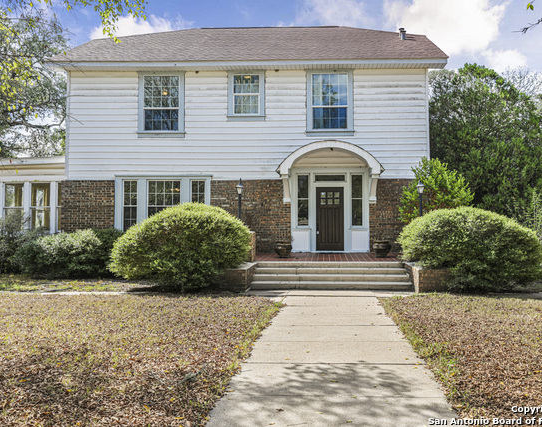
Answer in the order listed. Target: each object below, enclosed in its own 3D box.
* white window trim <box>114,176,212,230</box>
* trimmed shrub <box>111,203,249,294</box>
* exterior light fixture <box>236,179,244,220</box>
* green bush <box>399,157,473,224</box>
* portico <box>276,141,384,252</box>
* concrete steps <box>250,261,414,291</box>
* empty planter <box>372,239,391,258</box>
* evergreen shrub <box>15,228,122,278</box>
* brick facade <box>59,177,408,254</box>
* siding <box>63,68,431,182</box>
[{"bbox_3d":[-3.480,-0.310,13.700,3.120,1.850,0.200,0,0,3],"label":"white window trim"},{"bbox_3d":[-2.190,0.750,10.200,3.180,2.000,2.600,0,0,2],"label":"trimmed shrub"},{"bbox_3d":[-0.800,0.330,11.100,0.220,2.500,0.220,0,0,2],"label":"exterior light fixture"},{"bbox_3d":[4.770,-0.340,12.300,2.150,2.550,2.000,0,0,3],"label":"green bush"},{"bbox_3d":[1.830,-0.470,13.350,3.300,3.480,0.950,0,0,2],"label":"portico"},{"bbox_3d":[1.390,1.410,9.850,3.600,0.500,1.200,0,0,4],"label":"concrete steps"},{"bbox_3d":[3.100,1.000,11.900,0.520,0.480,0.520,0,0,3],"label":"empty planter"},{"bbox_3d":[-5.800,1.100,12.400,2.950,1.330,1.600,0,0,2],"label":"evergreen shrub"},{"bbox_3d":[-0.900,0.150,13.850,11.700,2.650,0.400,0,0,2],"label":"brick facade"},{"bbox_3d":[-0.770,-2.850,13.850,11.700,3.550,0.350,0,0,2],"label":"siding"}]

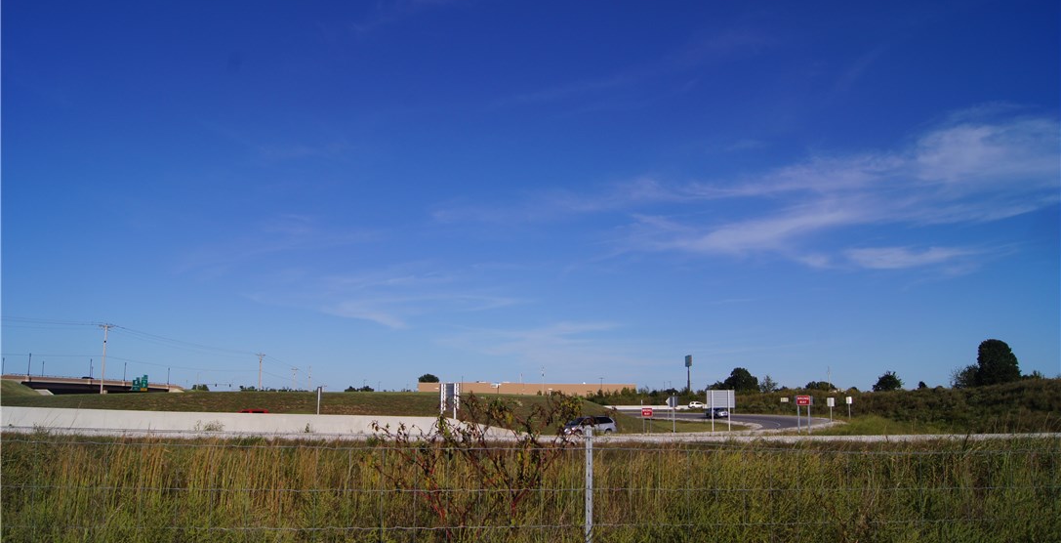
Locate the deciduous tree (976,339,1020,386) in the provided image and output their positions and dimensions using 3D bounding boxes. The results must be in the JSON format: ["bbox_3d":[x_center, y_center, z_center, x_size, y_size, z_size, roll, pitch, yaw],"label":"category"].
[{"bbox_3d":[69.412,13.911,118.000,6.300,7.600,6.100,0,-9,0],"label":"deciduous tree"}]

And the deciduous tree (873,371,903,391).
[{"bbox_3d":[62.026,19.574,138.000,5.000,4.800,4.800,0,-9,0],"label":"deciduous tree"}]

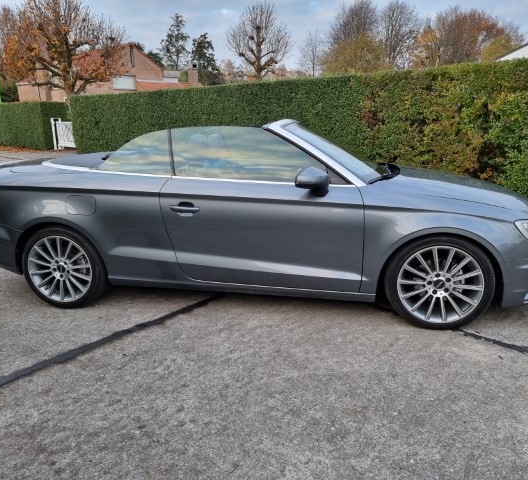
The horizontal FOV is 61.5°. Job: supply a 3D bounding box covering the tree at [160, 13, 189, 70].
[{"bbox_3d":[-11.039,-21.719,56.033,3.480,12.735,3.480,-4,17,-9],"label":"tree"}]

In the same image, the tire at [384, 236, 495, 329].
[{"bbox_3d":[1.107,0.249,2.841,0.637,0.637,0.230,1,17,10],"label":"tire"}]

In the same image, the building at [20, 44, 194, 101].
[{"bbox_3d":[-13.712,-13.666,39.634,12.500,6.900,11.500,-17,23,-42],"label":"building"}]

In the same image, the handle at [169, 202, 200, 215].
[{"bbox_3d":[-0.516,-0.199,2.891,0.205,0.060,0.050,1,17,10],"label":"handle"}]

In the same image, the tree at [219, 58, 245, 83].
[{"bbox_3d":[-4.732,-22.649,66.249,3.840,8.295,3.840,-3,17,-3],"label":"tree"}]

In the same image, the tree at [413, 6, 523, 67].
[{"bbox_3d":[19.495,-17.169,43.040,10.503,9.850,8.928,6,18,22],"label":"tree"}]

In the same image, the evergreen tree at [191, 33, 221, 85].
[{"bbox_3d":[-7.045,-19.989,54.498,3.643,10.090,3.643,-3,17,-6],"label":"evergreen tree"}]

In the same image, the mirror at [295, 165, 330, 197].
[{"bbox_3d":[0.298,-0.358,2.691,0.200,0.185,0.240,1,17,10],"label":"mirror"}]

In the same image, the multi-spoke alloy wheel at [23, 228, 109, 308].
[{"bbox_3d":[-1.447,0.184,3.296,0.637,0.637,0.230,1,17,10],"label":"multi-spoke alloy wheel"}]

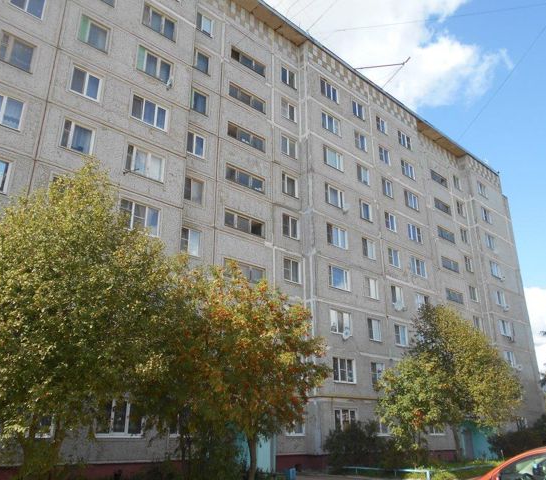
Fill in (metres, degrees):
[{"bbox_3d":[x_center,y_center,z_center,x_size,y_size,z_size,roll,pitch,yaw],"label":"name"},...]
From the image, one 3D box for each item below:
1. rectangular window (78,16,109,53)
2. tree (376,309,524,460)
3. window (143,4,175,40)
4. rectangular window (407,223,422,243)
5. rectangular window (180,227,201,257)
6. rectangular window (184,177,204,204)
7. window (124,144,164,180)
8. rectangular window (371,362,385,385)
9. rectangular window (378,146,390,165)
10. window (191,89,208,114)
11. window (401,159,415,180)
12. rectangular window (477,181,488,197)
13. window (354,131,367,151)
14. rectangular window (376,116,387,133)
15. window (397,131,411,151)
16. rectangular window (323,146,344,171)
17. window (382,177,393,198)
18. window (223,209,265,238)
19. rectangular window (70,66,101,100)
[{"bbox_3d":[-8.267,-9.490,22.203,1.450,1.480,0.150,18,-28,-38],"label":"rectangular window"},{"bbox_3d":[10.170,8.281,27.801,7.500,8.700,6.800,-7,-23,18],"label":"tree"},{"bbox_3d":[-5.909,-11.356,25.306,1.950,1.387,0.150,18,-28,-39],"label":"window"},{"bbox_3d":[11.292,-0.524,38.220,2.010,1.360,0.150,18,-27,-39],"label":"rectangular window"},{"bbox_3d":[-4.139,0.117,23.759,1.340,1.370,0.150,18,-28,-38],"label":"rectangular window"},{"bbox_3d":[-4.132,-2.555,24.913,1.240,1.360,0.200,18,-28,-38],"label":"rectangular window"},{"bbox_3d":[-5.910,-3.569,22.346,1.900,1.360,0.200,18,-28,-38],"label":"window"},{"bbox_3d":[6.658,8.442,30.302,1.500,1.390,0.150,18,-27,-39],"label":"rectangular window"},{"bbox_3d":[8.702,-6.557,37.532,1.240,1.300,0.200,18,-28,-38],"label":"rectangular window"},{"bbox_3d":[-4.123,-7.774,26.969,1.240,1.380,0.200,18,-28,-38],"label":"window"},{"bbox_3d":[11.111,-5.779,39.552,1.780,1.340,0.200,18,-28,-38],"label":"window"},{"bbox_3d":[21.488,-4.995,49.450,1.970,1.387,0.150,18,-28,-39],"label":"rectangular window"},{"bbox_3d":[6.616,-7.430,36.221,1.500,1.430,0.150,18,-27,-39],"label":"window"},{"bbox_3d":[8.768,-9.183,38.843,1.355,1.357,0.200,18,-27,-39],"label":"rectangular window"},{"bbox_3d":[11.167,-8.365,40.757,1.900,1.387,0.150,18,-28,-39],"label":"window"},{"bbox_3d":[4.098,-5.472,32.816,1.968,1.357,0.200,18,-27,-39],"label":"rectangular window"},{"bbox_3d":[8.705,-3.977,36.523,1.220,1.360,0.200,18,-28,-38],"label":"window"},{"bbox_3d":[-1.618,-0.937,27.009,2.860,1.050,0.150,18,-27,-39],"label":"window"},{"bbox_3d":[-8.231,-6.864,21.206,1.366,1.357,0.200,18,-27,-39],"label":"rectangular window"}]

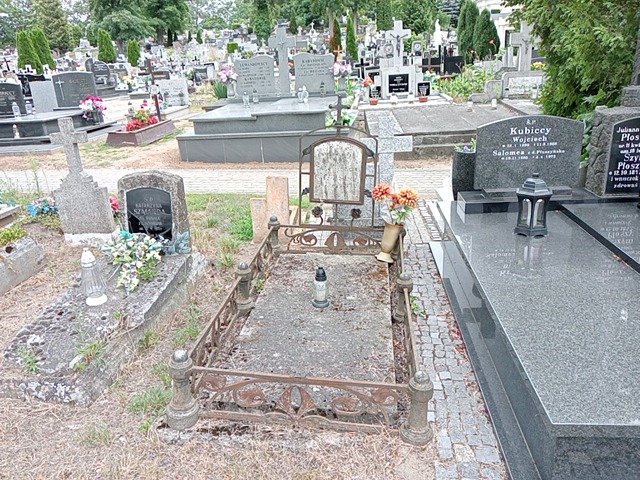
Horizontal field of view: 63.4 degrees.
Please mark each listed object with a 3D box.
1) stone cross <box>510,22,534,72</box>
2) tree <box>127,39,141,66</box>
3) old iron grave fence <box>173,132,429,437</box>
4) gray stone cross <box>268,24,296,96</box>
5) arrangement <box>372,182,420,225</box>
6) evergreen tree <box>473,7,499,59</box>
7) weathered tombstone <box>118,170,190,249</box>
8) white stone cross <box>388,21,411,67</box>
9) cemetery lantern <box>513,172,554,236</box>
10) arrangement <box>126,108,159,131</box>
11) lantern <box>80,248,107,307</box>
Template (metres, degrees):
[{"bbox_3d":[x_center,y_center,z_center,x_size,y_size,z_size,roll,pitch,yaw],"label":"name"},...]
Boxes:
[{"bbox_3d":[4.280,-3.950,10.588,0.680,0.960,0.160,0,20,4],"label":"stone cross"},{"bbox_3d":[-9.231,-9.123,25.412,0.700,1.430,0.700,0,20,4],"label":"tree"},{"bbox_3d":[0.017,-0.009,2.946,1.120,1.010,2.150,1,20,7],"label":"old iron grave fence"},{"bbox_3d":[-0.709,-3.284,9.553,0.520,1.250,0.140,0,20,4],"label":"gray stone cross"},{"bbox_3d":[0.530,-0.249,3.632,0.320,0.290,0.260,1,20,6],"label":"arrangement"},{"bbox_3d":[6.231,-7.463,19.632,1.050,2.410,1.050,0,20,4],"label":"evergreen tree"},{"bbox_3d":[-1.180,-0.206,3.818,0.480,0.590,0.180,1,20,7],"label":"weathered tombstone"},{"bbox_3d":[1.455,-3.650,9.633,0.470,0.800,0.130,0,20,4],"label":"white stone cross"},{"bbox_3d":[1.475,-0.244,3.553,0.235,0.385,0.225,0,20,4],"label":"cemetery lantern"},{"bbox_3d":[-3.358,-2.254,9.766,0.600,0.400,0.750,0,20,4],"label":"arrangement"},{"bbox_3d":[-1.328,0.210,3.026,0.130,0.330,0.130,0,20,4],"label":"lantern"}]

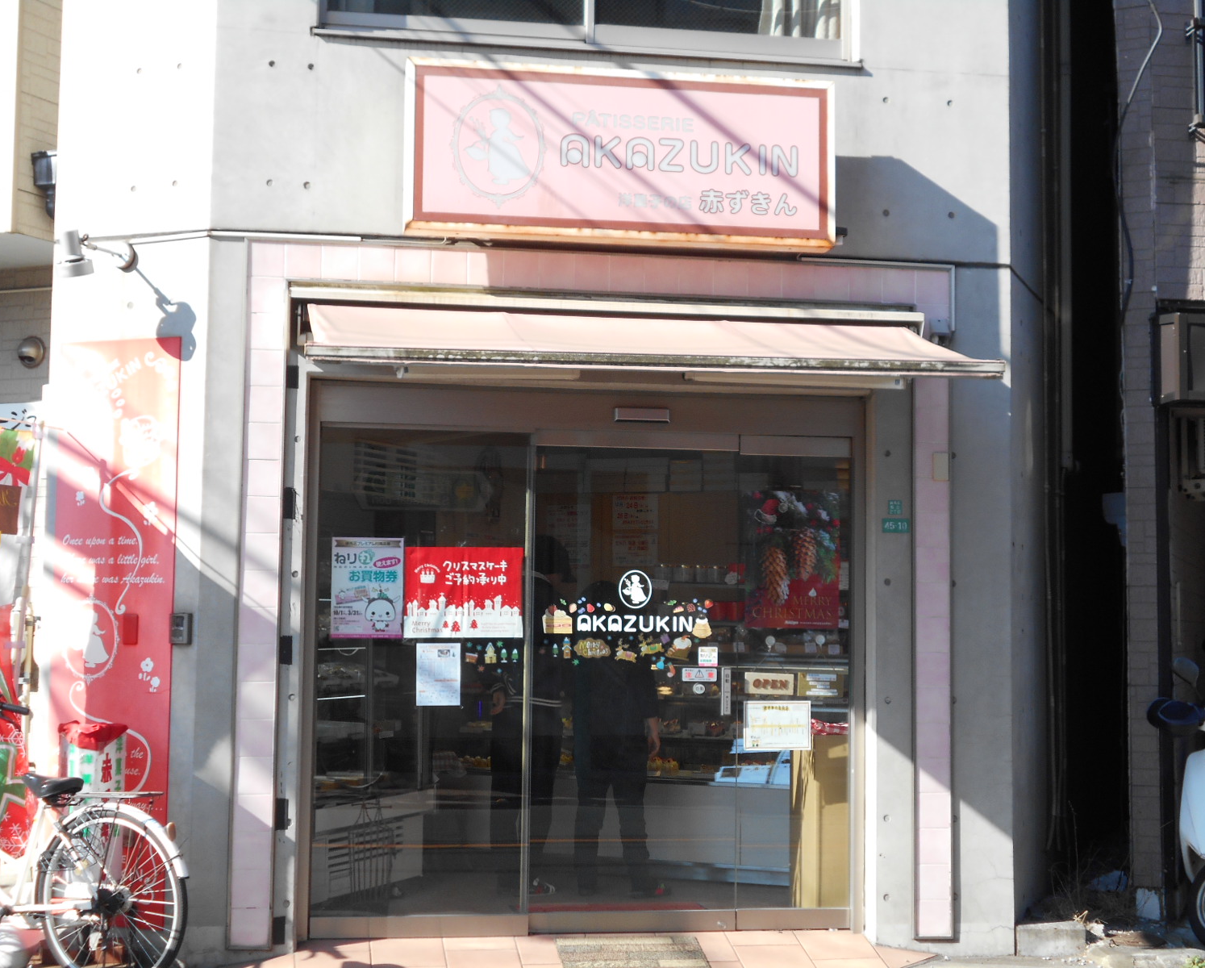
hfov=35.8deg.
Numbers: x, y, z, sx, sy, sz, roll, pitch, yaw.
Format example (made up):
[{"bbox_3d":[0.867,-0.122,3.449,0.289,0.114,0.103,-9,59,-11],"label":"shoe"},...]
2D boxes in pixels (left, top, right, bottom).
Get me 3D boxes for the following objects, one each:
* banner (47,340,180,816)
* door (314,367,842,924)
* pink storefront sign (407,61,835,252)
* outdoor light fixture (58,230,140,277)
[{"bbox_3d":[-2.027,0.575,7.667,0.606,2.350,0.025,-1,-5,23],"label":"banner"},{"bbox_3d":[-0.063,0.743,7.980,2.385,2.315,0.130,1,-4,-10],"label":"door"},{"bbox_3d":[0.075,-1.334,7.671,1.770,0.697,0.185,1,-4,-10],"label":"pink storefront sign"},{"bbox_3d":[-2.067,-0.927,7.591,0.170,0.208,0.420,-1,-5,23],"label":"outdoor light fixture"}]

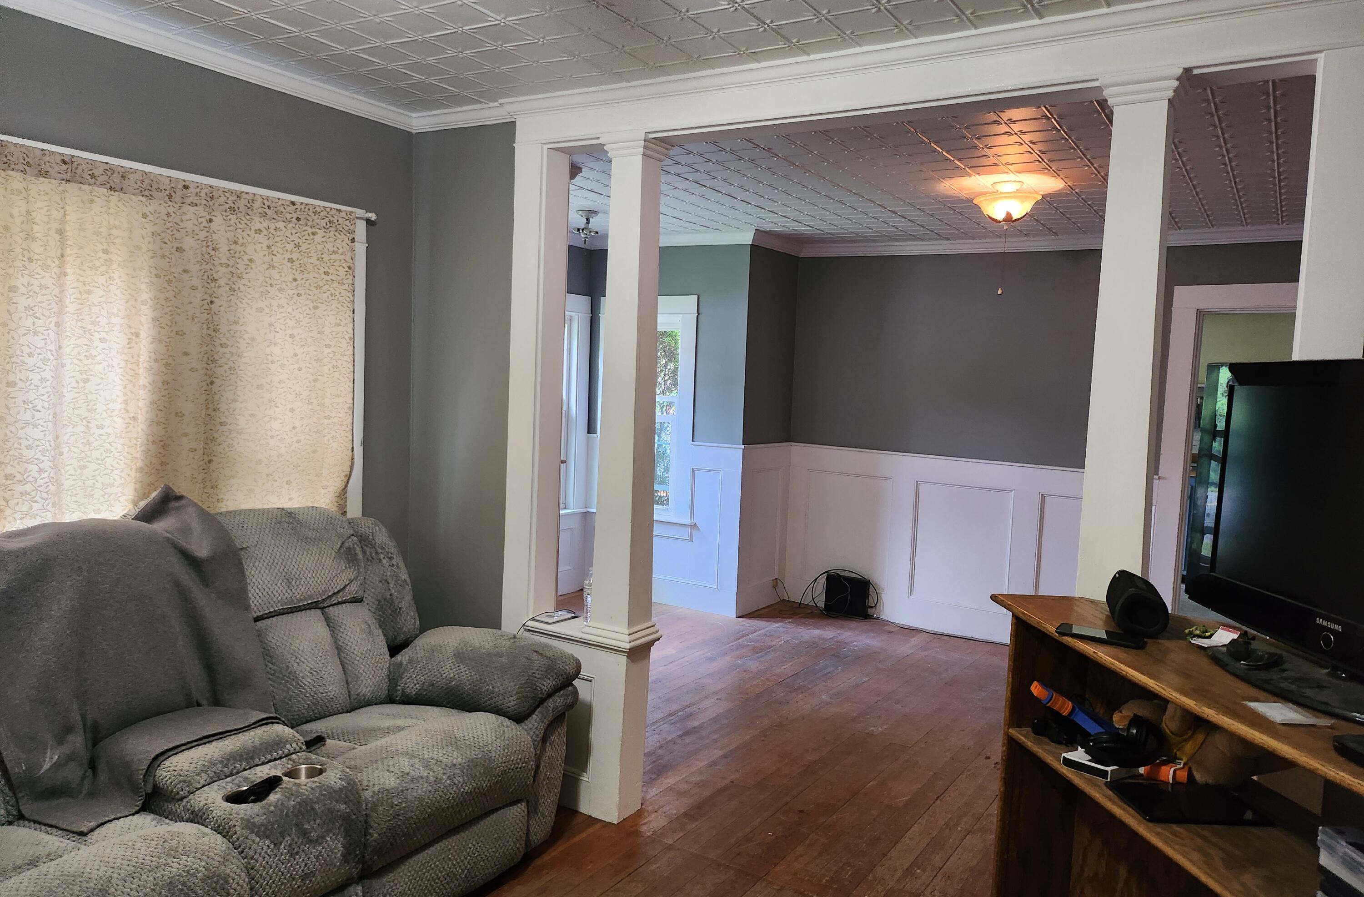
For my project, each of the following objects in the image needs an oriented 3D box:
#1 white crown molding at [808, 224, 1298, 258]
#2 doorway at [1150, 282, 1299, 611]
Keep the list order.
[{"bbox_3d":[2.105,-1.181,5.428,3.180,0.084,0.080,5,5,32],"label":"white crown molding"},{"bbox_3d":[3.075,0.206,4.978,1.008,2.124,0.150,5,5,32],"label":"doorway"}]

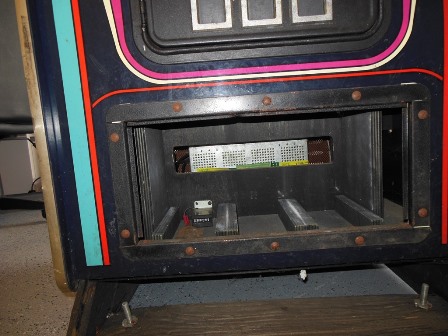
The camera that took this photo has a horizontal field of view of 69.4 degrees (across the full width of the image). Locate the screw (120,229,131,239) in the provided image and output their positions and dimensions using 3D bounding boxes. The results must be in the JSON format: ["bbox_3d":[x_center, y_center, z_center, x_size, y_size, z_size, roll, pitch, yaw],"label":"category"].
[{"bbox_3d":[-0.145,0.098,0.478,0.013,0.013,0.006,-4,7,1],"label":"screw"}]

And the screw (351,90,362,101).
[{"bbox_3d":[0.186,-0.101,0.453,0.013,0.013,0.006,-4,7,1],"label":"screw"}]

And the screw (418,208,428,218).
[{"bbox_3d":[0.291,0.066,0.472,0.013,0.013,0.006,-4,7,1],"label":"screw"}]

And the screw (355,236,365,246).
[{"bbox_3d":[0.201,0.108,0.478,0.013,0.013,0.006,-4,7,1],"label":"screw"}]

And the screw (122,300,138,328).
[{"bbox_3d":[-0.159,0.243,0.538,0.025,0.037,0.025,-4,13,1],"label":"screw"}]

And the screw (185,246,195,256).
[{"bbox_3d":[-0.050,0.124,0.481,0.013,0.013,0.006,-4,7,1],"label":"screw"}]

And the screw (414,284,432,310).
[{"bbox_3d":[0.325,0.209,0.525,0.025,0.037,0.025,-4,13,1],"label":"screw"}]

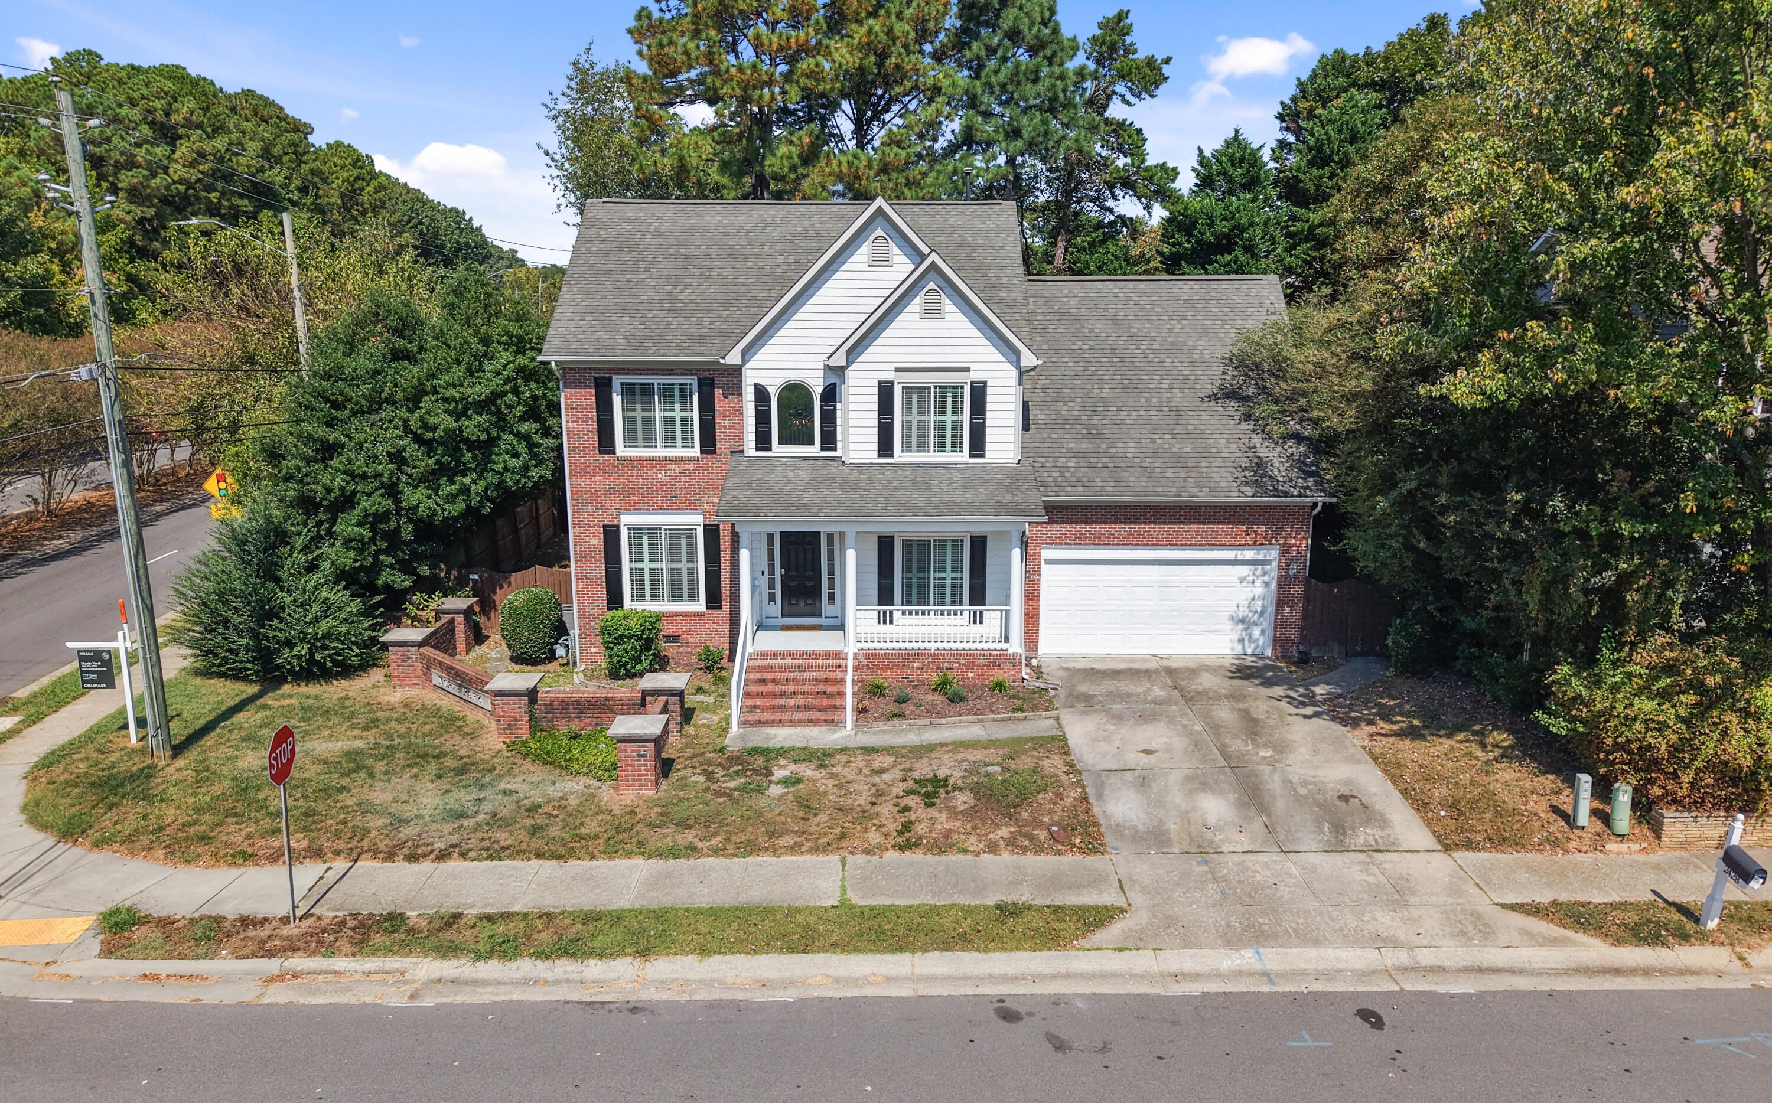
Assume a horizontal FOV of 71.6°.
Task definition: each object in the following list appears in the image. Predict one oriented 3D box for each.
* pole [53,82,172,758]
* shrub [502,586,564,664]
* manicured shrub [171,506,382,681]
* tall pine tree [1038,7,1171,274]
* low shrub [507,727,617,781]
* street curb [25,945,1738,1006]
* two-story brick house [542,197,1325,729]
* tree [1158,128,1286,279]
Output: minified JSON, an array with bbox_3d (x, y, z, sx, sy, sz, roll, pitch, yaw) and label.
[{"bbox_3d":[-13.300,-1.887,21.178,0.420,11.650,0.420,0,13,0],"label":"pole"},{"bbox_3d":[-7.825,1.661,27.144,1.350,1.550,1.350,0,13,0],"label":"shrub"},{"bbox_3d":[-13.675,0.756,27.731,4.550,3.350,3.700,0,13,0],"label":"manicured shrub"},{"bbox_3d":[7.925,-10.543,44.776,5.150,17.000,5.200,0,13,0],"label":"tall pine tree"},{"bbox_3d":[-5.700,3.476,21.842,2.500,0.400,2.000,0,13,0],"label":"low shrub"},{"bbox_3d":[0.000,5.322,15.623,21.900,0.200,0.850,0,13,0],"label":"street curb"},{"bbox_3d":[1.125,-2.885,28.276,16.150,10.100,11.200,0,13,0],"label":"two-story brick house"},{"bbox_3d":[11.600,-8.095,43.288,5.000,12.900,5.000,0,13,0],"label":"tree"}]

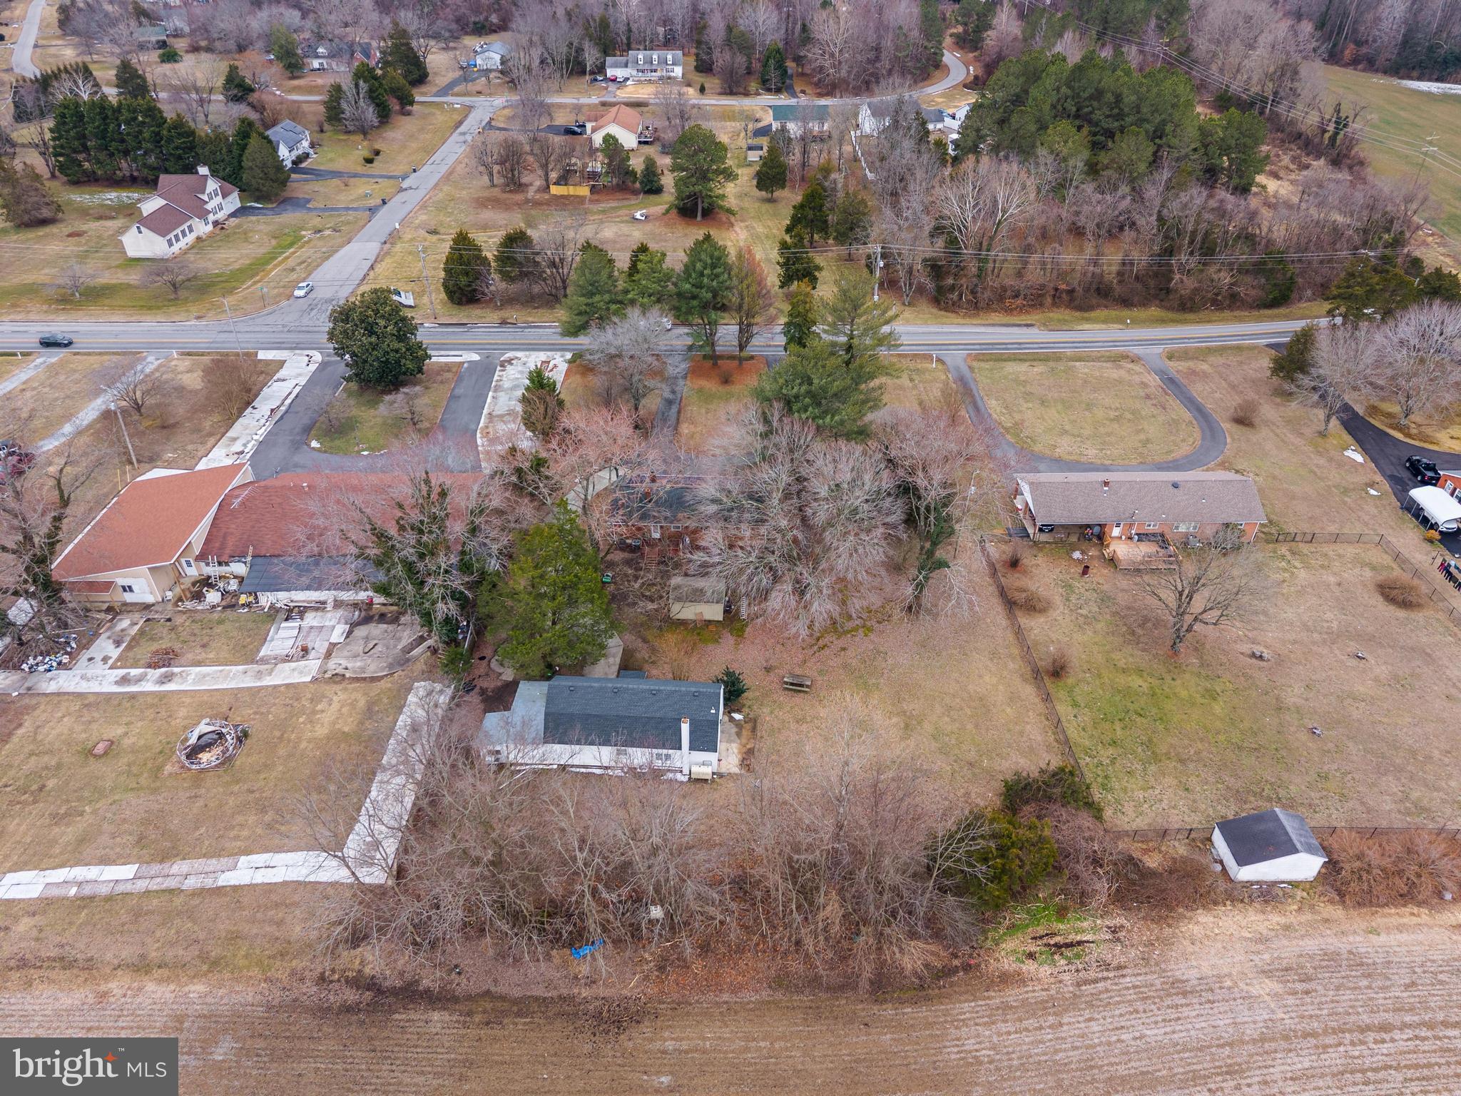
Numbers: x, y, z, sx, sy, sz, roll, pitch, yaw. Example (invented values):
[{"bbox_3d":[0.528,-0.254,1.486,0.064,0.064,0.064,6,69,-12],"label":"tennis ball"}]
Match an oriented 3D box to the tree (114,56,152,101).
[{"bbox_3d":[-162.500,-125.760,273.640,9.200,11.800,9.200,0,36,0],"label":"tree"}]

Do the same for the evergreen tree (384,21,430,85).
[{"bbox_3d":[-85.320,-129.067,265.124,11.000,15.000,11.000,0,35,0],"label":"evergreen tree"}]

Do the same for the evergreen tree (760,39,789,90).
[{"bbox_3d":[13.109,-143.845,302.197,8.170,14.100,8.170,0,33,0],"label":"evergreen tree"}]

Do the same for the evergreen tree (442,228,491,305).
[{"bbox_3d":[-39.290,-41.580,149.030,7.150,11.150,7.150,0,37,0],"label":"evergreen tree"}]

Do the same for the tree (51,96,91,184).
[{"bbox_3d":[-140.700,-86.460,215.300,7.600,16.800,7.600,0,36,0],"label":"tree"}]

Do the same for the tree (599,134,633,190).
[{"bbox_3d":[-24.411,-82.096,214.987,7.025,11.234,7.025,0,33,0],"label":"tree"}]

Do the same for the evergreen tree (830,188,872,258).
[{"bbox_3d":[19.439,-52.219,163.529,7.000,11.460,7.000,0,33,0],"label":"evergreen tree"}]

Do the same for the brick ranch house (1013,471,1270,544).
[{"bbox_3d":[41.340,-4.895,104.077,23.200,4.700,9.700,0,33,-1],"label":"brick ranch house"}]

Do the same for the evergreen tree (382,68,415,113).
[{"bbox_3d":[-93.967,-129.907,287.120,8.735,11.187,8.735,0,33,0],"label":"evergreen tree"}]

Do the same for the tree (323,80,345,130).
[{"bbox_3d":[-99.000,-110.720,253.540,6.800,11.100,6.800,0,36,0],"label":"tree"}]

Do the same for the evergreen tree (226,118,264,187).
[{"bbox_3d":[-101.708,-82.722,212.088,7.647,14.445,7.647,0,33,0],"label":"evergreen tree"}]

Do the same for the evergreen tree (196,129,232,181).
[{"bbox_3d":[-100.110,-75.370,195.280,6.300,10.050,6.300,0,37,0],"label":"evergreen tree"}]

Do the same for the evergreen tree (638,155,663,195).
[{"bbox_3d":[-16.600,-77.920,211.370,5.000,7.600,5.000,0,36,0],"label":"evergreen tree"}]

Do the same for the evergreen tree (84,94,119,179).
[{"bbox_3d":[-128.834,-83.340,207.467,7.600,15.800,7.600,0,33,0],"label":"evergreen tree"}]

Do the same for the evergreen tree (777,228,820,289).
[{"bbox_3d":[11.400,-47.740,167.780,7.100,10.000,7.100,0,36,0],"label":"evergreen tree"}]

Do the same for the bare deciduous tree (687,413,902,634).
[{"bbox_3d":[6.200,-2.140,96.090,19.000,20.500,19.000,0,36,0],"label":"bare deciduous tree"}]

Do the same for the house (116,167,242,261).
[{"bbox_3d":[-98.500,-60.813,178.471,12.200,9.600,33.000,-1,33,-1],"label":"house"}]

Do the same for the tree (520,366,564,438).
[{"bbox_3d":[-20.429,-15.700,109.885,4.830,8.640,4.830,0,33,0],"label":"tree"}]

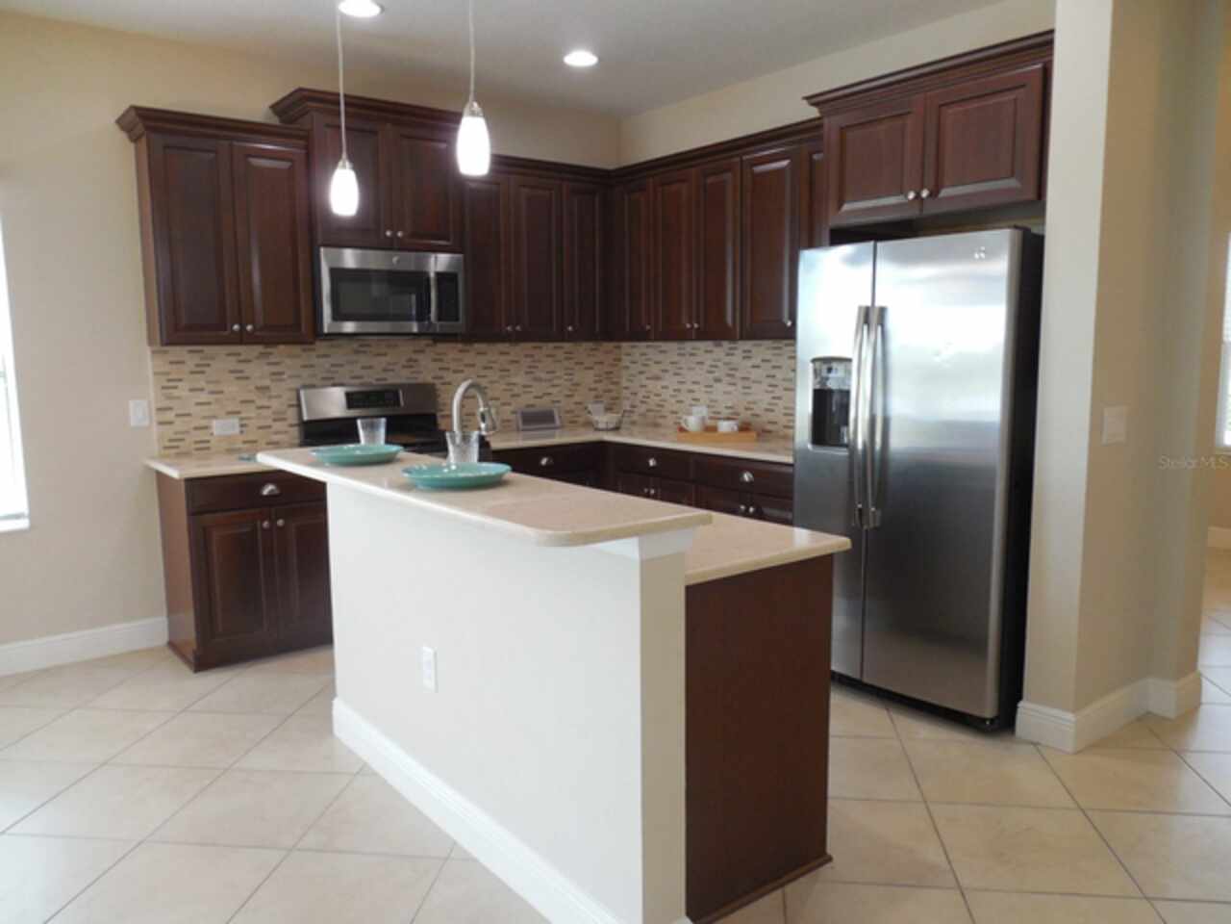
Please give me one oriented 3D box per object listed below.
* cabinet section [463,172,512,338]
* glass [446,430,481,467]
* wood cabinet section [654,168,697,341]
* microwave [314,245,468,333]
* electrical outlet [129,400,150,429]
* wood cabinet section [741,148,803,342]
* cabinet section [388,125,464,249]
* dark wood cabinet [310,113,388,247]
[{"bbox_3d":[-0.811,-1.135,4.992,0.309,0.901,0.331,-6,9,-37],"label":"cabinet section"},{"bbox_3d":[-0.466,-0.040,2.696,0.098,0.120,0.098,-1,8,0],"label":"glass"},{"bbox_3d":[0.460,-1.146,4.994,0.331,0.920,0.351,-6,9,-37],"label":"wood cabinet section"},{"bbox_3d":[-1.236,-0.866,4.669,0.759,0.425,0.428,-6,9,-38],"label":"microwave"},{"bbox_3d":[-2.251,-0.230,4.207,0.078,0.120,0.010,-6,9,-38],"label":"electrical outlet"},{"bbox_3d":[0.888,-1.080,4.440,0.331,0.921,0.408,-6,9,-37],"label":"wood cabinet section"},{"bbox_3d":[-1.085,-1.427,4.724,0.432,0.621,0.364,-6,9,-37],"label":"cabinet section"},{"bbox_3d":[-1.386,-1.361,4.407,0.385,0.610,0.360,-7,10,-38],"label":"dark wood cabinet"}]

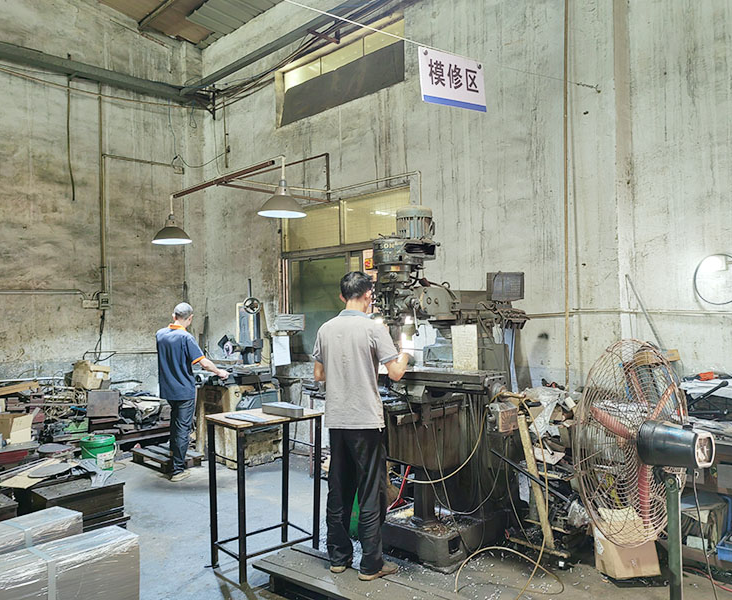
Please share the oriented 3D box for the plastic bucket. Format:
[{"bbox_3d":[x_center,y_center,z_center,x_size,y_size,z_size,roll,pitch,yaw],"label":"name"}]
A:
[{"bbox_3d":[-2.510,1.480,5.860,0.330,0.350,0.330,0,-1,0],"label":"plastic bucket"}]

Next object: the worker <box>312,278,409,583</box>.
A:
[{"bbox_3d":[-0.020,0.700,3.550,0.520,1.690,0.450,0,-1,29],"label":"worker"}]

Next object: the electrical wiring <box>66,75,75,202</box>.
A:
[{"bbox_3d":[-3.320,-1.810,7.000,0.085,1.430,0.040,1,-1,-44],"label":"electrical wiring"}]

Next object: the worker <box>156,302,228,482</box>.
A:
[{"bbox_3d":[-1.655,0.855,5.930,0.500,1.650,0.480,0,-1,40],"label":"worker"}]

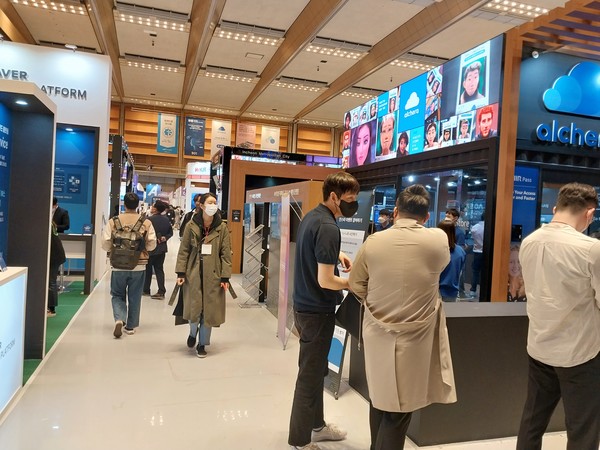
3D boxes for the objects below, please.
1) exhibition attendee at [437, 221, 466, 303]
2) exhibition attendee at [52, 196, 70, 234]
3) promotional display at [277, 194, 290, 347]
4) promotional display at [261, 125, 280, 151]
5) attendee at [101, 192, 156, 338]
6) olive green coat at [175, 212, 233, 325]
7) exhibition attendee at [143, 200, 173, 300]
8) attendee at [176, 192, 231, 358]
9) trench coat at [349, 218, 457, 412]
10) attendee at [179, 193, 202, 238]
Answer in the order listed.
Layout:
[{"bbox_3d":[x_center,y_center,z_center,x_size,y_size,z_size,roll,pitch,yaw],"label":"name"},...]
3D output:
[{"bbox_3d":[1.512,0.717,4.715,0.430,1.550,0.320,3,1,-14],"label":"exhibition attendee"},{"bbox_3d":[-4.509,0.294,8.314,0.520,1.650,0.380,3,1,-6],"label":"exhibition attendee"},{"bbox_3d":[-0.194,0.528,5.413,0.070,1.730,0.580,3,1,-12],"label":"promotional display"},{"bbox_3d":[-2.814,-7.362,42.000,1.770,3.730,0.060,2,1,-18],"label":"promotional display"},{"bbox_3d":[-2.060,0.454,5.433,0.640,1.690,0.600,2,1,-19],"label":"attendee"},{"bbox_3d":[-1.027,0.453,4.842,0.600,1.180,0.420,3,1,-13],"label":"olive green coat"},{"bbox_3d":[-2.455,0.404,7.714,0.520,1.660,0.380,2,1,-27],"label":"exhibition attendee"},{"bbox_3d":[-1.032,0.522,4.853,0.590,1.680,0.500,3,1,-13],"label":"attendee"},{"bbox_3d":[0.606,0.507,2.711,0.590,1.080,0.460,3,1,5],"label":"trench coat"},{"bbox_3d":[-1.437,0.443,6.313,0.520,1.740,0.400,2,1,-18],"label":"attendee"}]

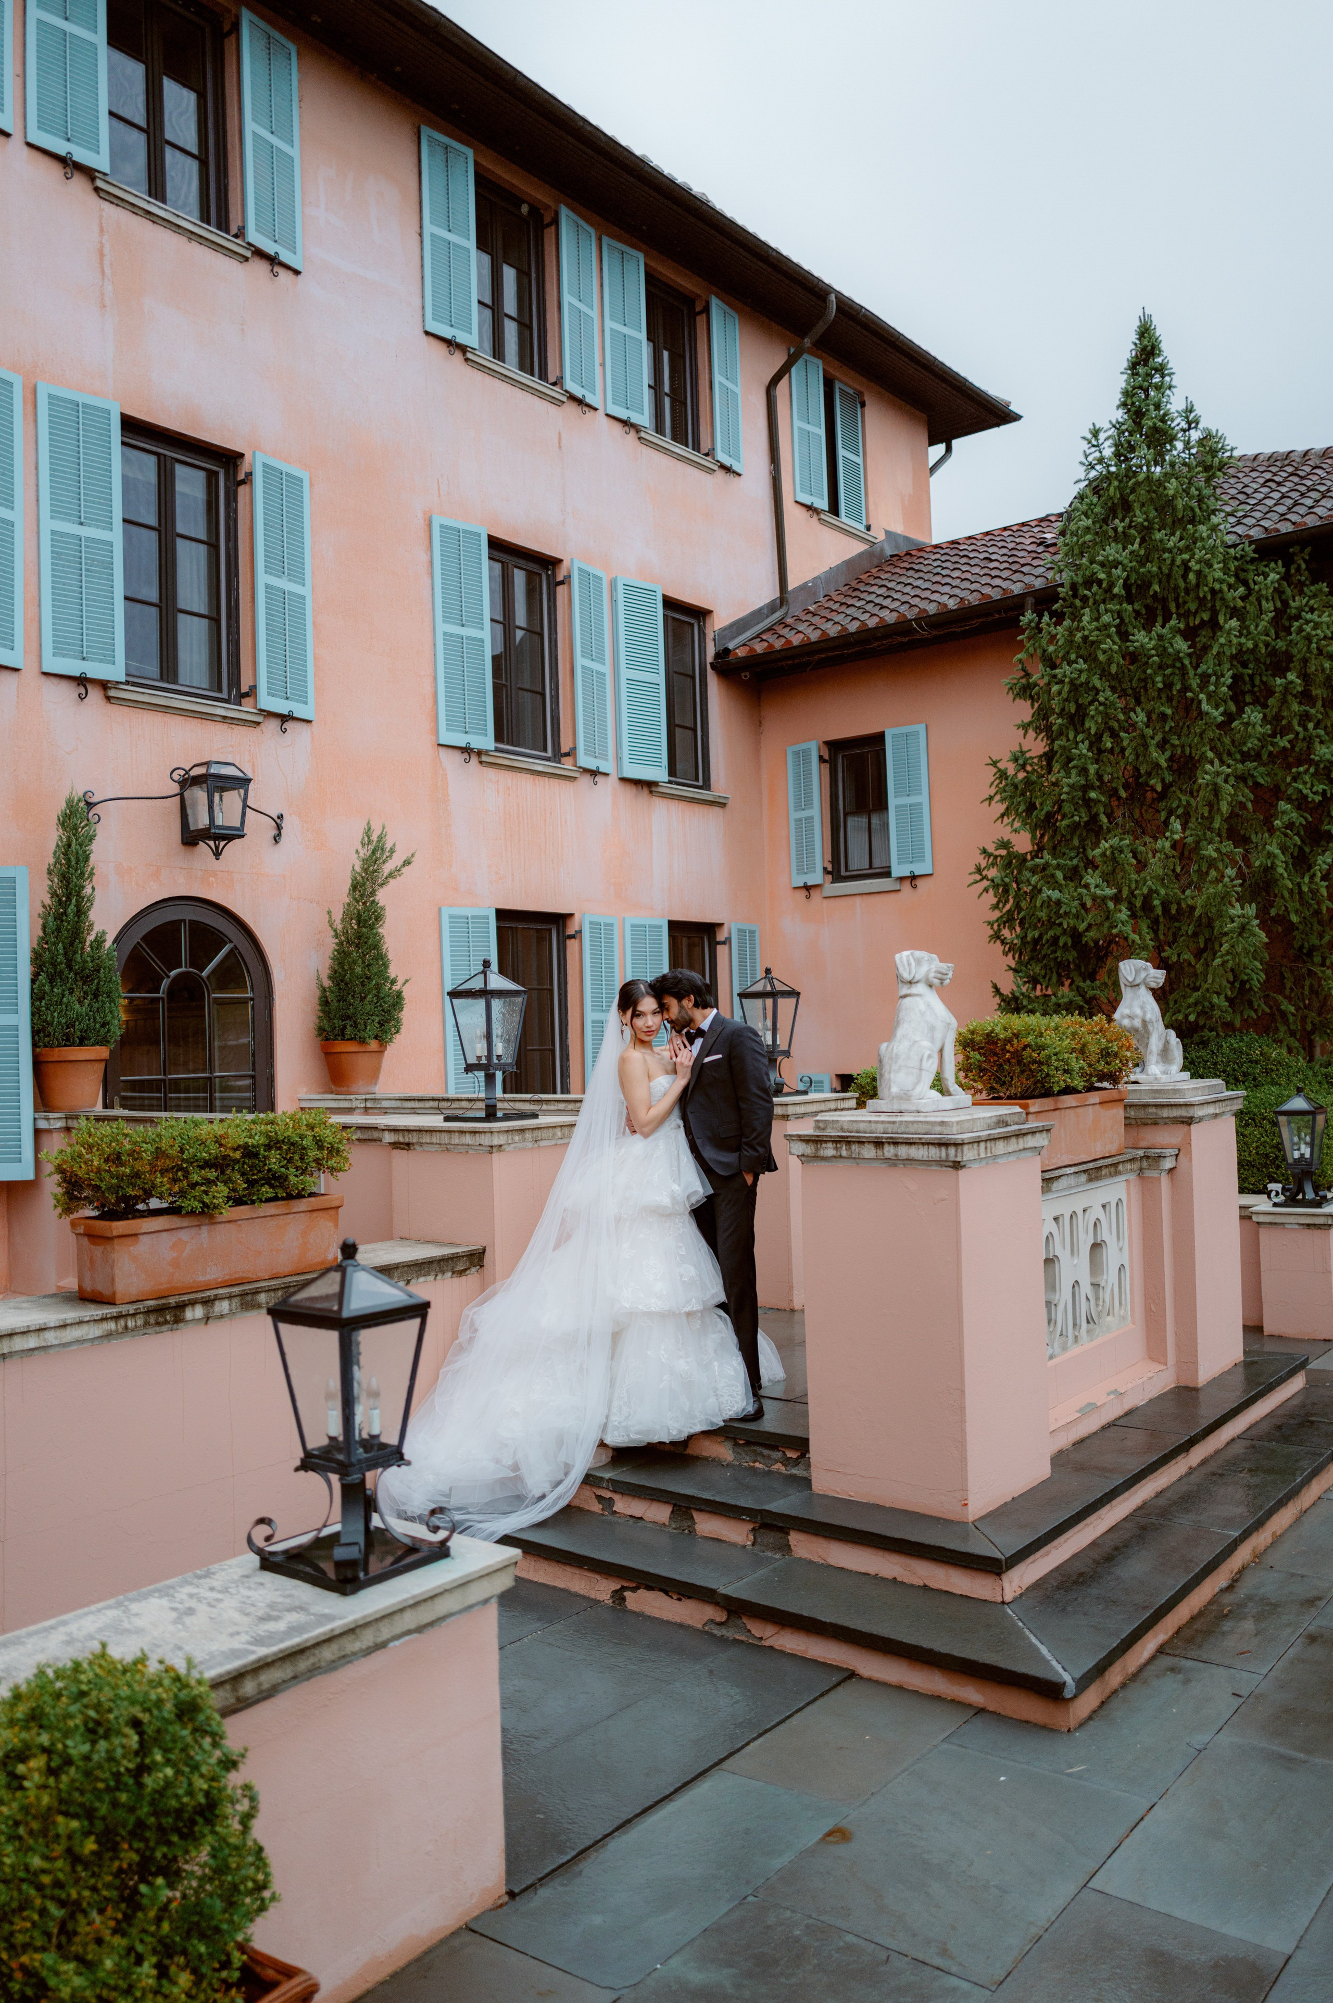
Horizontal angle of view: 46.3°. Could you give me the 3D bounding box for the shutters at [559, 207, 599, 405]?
[{"bbox_3d":[-0.746,-6.018,13.527,0.050,1.610,0.525,-2,-1,32],"label":"shutters"}]

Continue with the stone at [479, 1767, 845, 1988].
[{"bbox_3d":[0.033,2.071,3.693,0.415,0.040,0.915,-2,-1,38],"label":"stone"}]

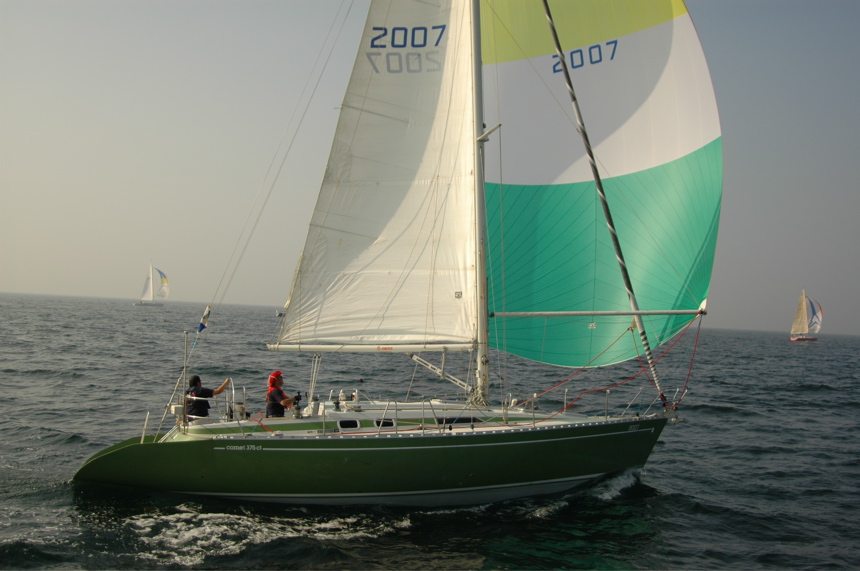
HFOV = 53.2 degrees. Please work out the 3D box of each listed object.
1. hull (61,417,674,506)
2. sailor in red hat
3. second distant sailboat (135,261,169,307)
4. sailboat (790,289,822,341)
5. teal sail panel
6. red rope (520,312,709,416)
[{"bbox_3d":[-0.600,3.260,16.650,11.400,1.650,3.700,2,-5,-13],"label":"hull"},{"bbox_3d":[-2.751,2.330,15.700,0.550,1.600,0.520,3,-2,-8],"label":"sailor in red hat"},{"bbox_3d":[-112.068,-0.402,345.000,13.000,18.000,4.600,4,-2,-20],"label":"second distant sailboat"},{"bbox_3d":[122.901,9.552,280.000,12.500,17.000,4.400,4,-2,-31],"label":"sailboat"},{"bbox_3d":[3.550,-0.686,19.000,5.700,4.900,2.000,2,-2,22],"label":"teal sail panel"},{"bbox_3d":[3.673,1.613,17.100,3.600,2.050,1.200,3,-2,-12],"label":"red rope"}]

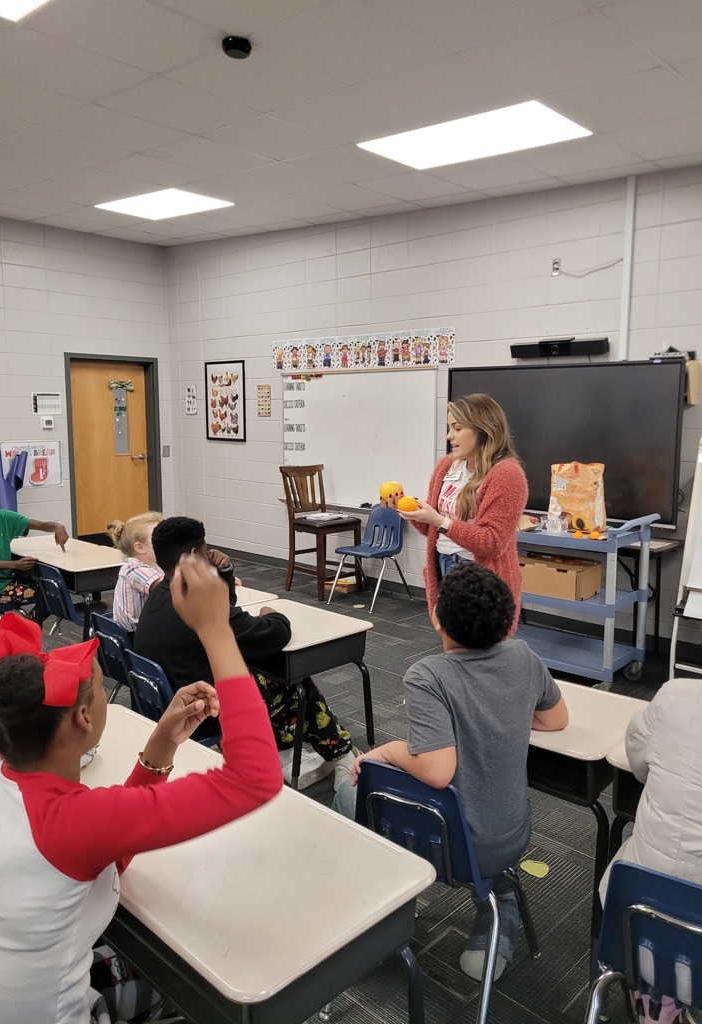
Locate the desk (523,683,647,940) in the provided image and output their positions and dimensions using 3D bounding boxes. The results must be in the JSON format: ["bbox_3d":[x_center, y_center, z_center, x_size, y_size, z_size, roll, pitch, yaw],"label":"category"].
[{"bbox_3d":[0.541,0.886,2.332,0.610,0.645,0.465,7,10,41],"label":"desk"}]

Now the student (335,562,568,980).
[{"bbox_3d":[0.270,0.687,2.001,0.580,1.120,0.620,-1,7,-12],"label":"student"}]

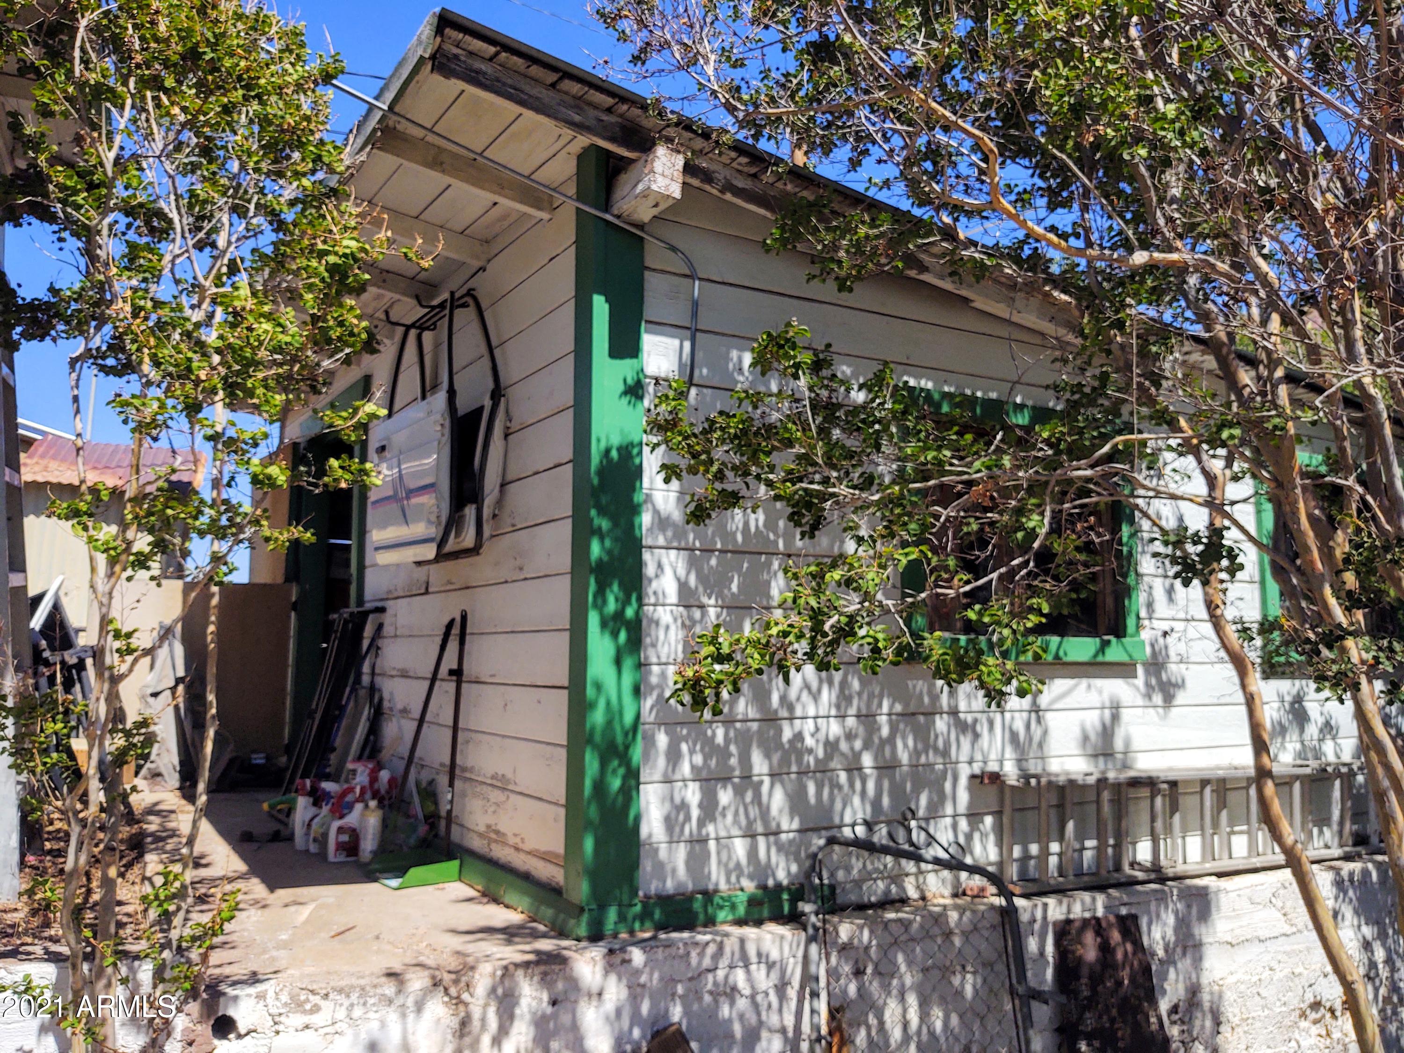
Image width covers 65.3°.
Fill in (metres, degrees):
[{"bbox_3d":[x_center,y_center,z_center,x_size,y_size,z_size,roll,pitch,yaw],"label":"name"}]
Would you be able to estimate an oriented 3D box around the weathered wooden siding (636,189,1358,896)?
[{"bbox_3d":[1.546,0.149,4.461,4.060,2.250,0.120,4,-8,-30],"label":"weathered wooden siding"}]

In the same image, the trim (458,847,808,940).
[{"bbox_3d":[-0.259,1.230,3.832,0.852,0.130,1.090,4,-8,-30],"label":"trim"}]

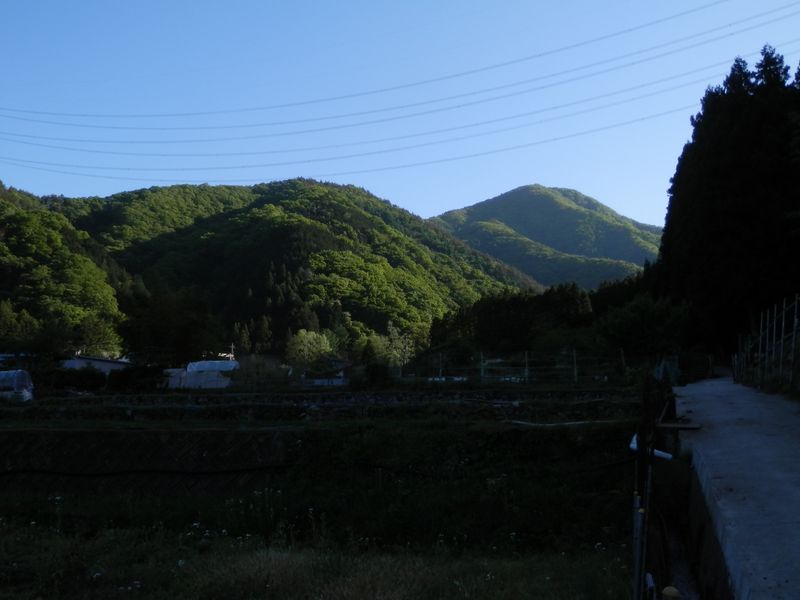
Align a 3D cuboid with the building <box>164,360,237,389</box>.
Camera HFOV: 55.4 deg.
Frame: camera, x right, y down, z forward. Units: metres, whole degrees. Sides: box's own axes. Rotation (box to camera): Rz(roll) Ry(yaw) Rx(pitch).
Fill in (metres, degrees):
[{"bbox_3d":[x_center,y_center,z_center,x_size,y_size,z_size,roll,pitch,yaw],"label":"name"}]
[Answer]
[{"bbox_3d":[-15.900,6.000,61.700,5.200,2.300,3.600,0,-5,0],"label":"building"}]

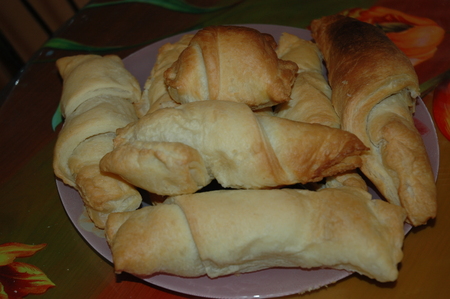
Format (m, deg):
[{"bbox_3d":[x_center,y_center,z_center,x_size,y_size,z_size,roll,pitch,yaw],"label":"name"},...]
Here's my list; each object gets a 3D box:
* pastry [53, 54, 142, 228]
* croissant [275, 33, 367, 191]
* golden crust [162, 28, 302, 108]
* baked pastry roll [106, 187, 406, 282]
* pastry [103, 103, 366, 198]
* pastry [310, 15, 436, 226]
[{"bbox_3d":[-0.082,-0.008,0.548,0.050,0.042,0.133,-10,46,-6],"label":"pastry"},{"bbox_3d":[0.062,-0.025,0.560,0.045,0.038,0.138,-7,45,-2],"label":"croissant"},{"bbox_3d":[0.004,-0.050,0.542,0.082,0.043,0.054,-2,45,2],"label":"golden crust"},{"bbox_3d":[0.016,0.046,0.479,0.164,0.042,0.056,0,45,5],"label":"baked pastry roll"},{"bbox_3d":[0.004,0.000,0.494,0.150,0.044,0.056,0,45,5],"label":"pastry"},{"bbox_3d":[0.096,-0.026,0.550,0.053,0.047,0.174,-9,46,-6],"label":"pastry"}]

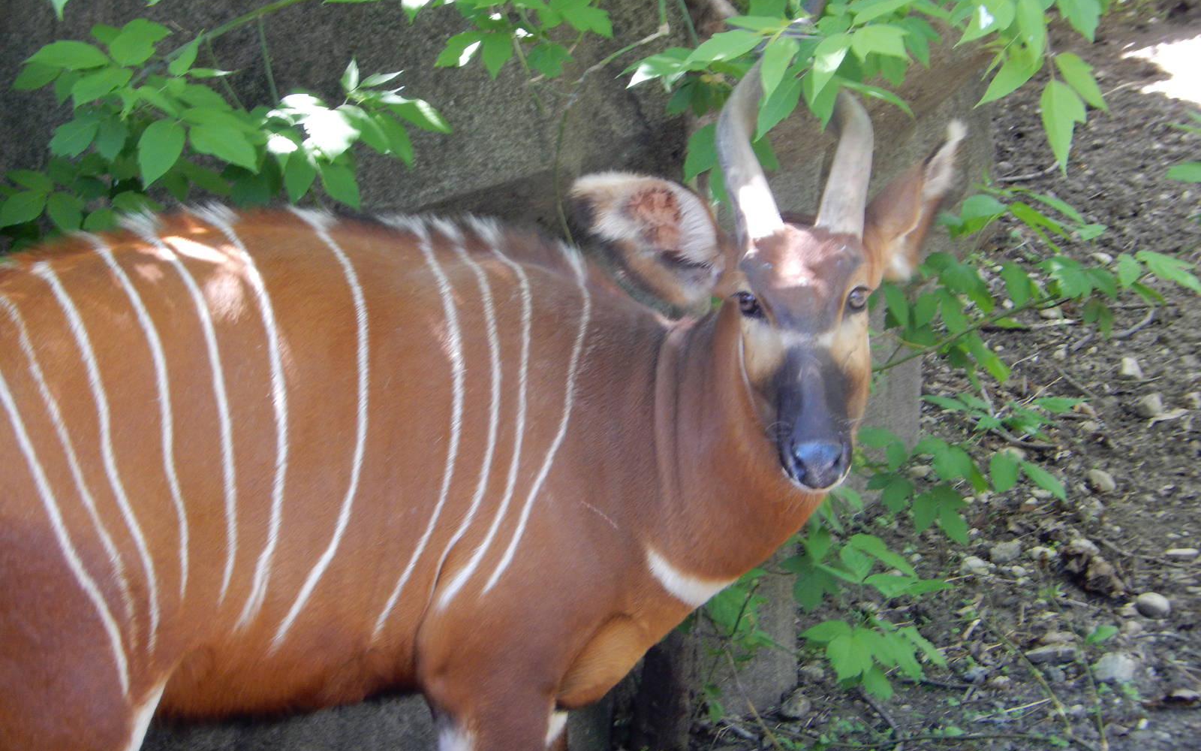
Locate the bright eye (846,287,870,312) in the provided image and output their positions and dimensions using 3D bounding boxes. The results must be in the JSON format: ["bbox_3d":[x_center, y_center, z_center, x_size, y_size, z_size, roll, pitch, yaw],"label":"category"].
[{"bbox_3d":[0.317,-0.093,11.400,0.030,0.031,0.025,-5,10,-30],"label":"bright eye"}]

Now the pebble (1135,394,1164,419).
[{"bbox_3d":[0.854,0.047,14.400,0.044,0.033,0.040,0,11,0],"label":"pebble"}]

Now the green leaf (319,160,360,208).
[{"bbox_3d":[-0.353,-0.258,12.500,0.047,0.082,0.014,-35,-19,-14],"label":"green leaf"}]

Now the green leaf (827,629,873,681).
[{"bbox_3d":[0.339,0.380,12.600,0.062,0.081,0.016,6,-31,10],"label":"green leaf"}]

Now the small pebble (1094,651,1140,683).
[{"bbox_3d":[0.696,0.394,12.500,0.062,0.043,0.050,0,9,0],"label":"small pebble"}]

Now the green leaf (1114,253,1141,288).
[{"bbox_3d":[0.712,-0.141,12.500,0.034,0.053,0.015,-7,-27,-5],"label":"green leaf"}]

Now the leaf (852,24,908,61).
[{"bbox_3d":[0.344,-0.409,11.400,0.072,0.046,0.030,0,9,0],"label":"leaf"}]

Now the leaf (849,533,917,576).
[{"bbox_3d":[0.399,0.253,13.100,0.108,0.014,0.046,32,52,11],"label":"leaf"}]

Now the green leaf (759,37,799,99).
[{"bbox_3d":[0.218,-0.377,11.350,0.049,0.077,0.030,0,9,0],"label":"green leaf"}]

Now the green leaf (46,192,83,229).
[{"bbox_3d":[-0.711,-0.219,12.300,0.047,0.070,0.015,-27,-22,-19],"label":"green leaf"}]

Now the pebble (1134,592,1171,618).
[{"bbox_3d":[0.817,0.339,13.700,0.052,0.035,0.046,0,11,0],"label":"pebble"}]

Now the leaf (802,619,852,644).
[{"bbox_3d":[0.309,0.348,12.600,0.070,0.016,0.042,-6,45,-5],"label":"leaf"}]

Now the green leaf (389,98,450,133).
[{"bbox_3d":[-0.238,-0.342,12.200,0.094,0.022,0.040,27,51,17],"label":"green leaf"}]

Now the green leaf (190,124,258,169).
[{"bbox_3d":[-0.496,-0.301,12.200,0.117,0.022,0.056,34,54,20],"label":"green leaf"}]

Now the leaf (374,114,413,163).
[{"bbox_3d":[-0.266,-0.304,11.900,0.051,0.063,0.030,0,9,0],"label":"leaf"}]

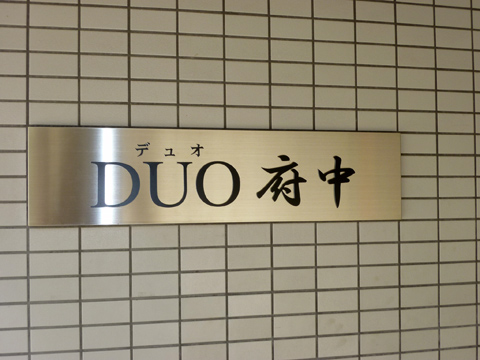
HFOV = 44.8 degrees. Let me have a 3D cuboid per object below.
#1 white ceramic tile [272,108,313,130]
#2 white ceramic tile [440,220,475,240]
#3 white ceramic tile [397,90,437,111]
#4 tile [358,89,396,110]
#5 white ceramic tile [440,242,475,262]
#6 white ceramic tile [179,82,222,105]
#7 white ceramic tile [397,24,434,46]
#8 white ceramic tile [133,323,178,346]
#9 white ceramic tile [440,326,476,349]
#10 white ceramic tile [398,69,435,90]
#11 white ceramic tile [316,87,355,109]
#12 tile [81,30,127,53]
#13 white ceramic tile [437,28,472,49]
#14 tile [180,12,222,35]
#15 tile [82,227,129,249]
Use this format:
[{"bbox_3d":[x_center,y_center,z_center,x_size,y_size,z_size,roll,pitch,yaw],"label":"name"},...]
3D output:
[{"bbox_3d":[0.114,-0.133,1.281,0.095,0.045,0.008,0,-1,-13],"label":"white ceramic tile"},{"bbox_3d":[0.506,0.116,1.363,0.095,0.045,0.008,0,-2,-13],"label":"white ceramic tile"},{"bbox_3d":[0.407,-0.184,1.347,0.095,0.045,0.008,0,-1,-13],"label":"white ceramic tile"},{"bbox_3d":[0.309,-0.183,1.325,0.095,0.045,0.008,0,-2,-13],"label":"tile"},{"bbox_3d":[0.507,0.166,1.359,0.095,0.045,0.008,0,-2,-13],"label":"white ceramic tile"},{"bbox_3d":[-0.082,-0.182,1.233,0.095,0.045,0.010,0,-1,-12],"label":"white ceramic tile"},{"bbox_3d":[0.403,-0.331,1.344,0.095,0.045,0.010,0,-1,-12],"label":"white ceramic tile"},{"bbox_3d":[-0.175,0.318,1.204,0.095,0.045,0.008,0,-1,-13],"label":"white ceramic tile"},{"bbox_3d":[0.509,0.366,1.356,0.095,0.045,0.008,0,-1,-13],"label":"white ceramic tile"},{"bbox_3d":[0.406,-0.234,1.347,0.095,0.045,0.008,0,-2,-13],"label":"white ceramic tile"},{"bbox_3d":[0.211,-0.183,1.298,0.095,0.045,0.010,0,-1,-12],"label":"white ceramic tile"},{"bbox_3d":[-0.278,-0.282,1.197,0.095,0.045,0.008,0,-2,-13],"label":"tile"},{"bbox_3d":[0.503,-0.334,1.372,0.095,0.045,0.008,0,-2,-13],"label":"white ceramic tile"},{"bbox_3d":[-0.083,-0.332,1.242,0.095,0.045,0.008,0,-1,-13],"label":"tile"},{"bbox_3d":[-0.274,0.118,1.187,0.095,0.045,0.008,0,-1,-13],"label":"tile"}]

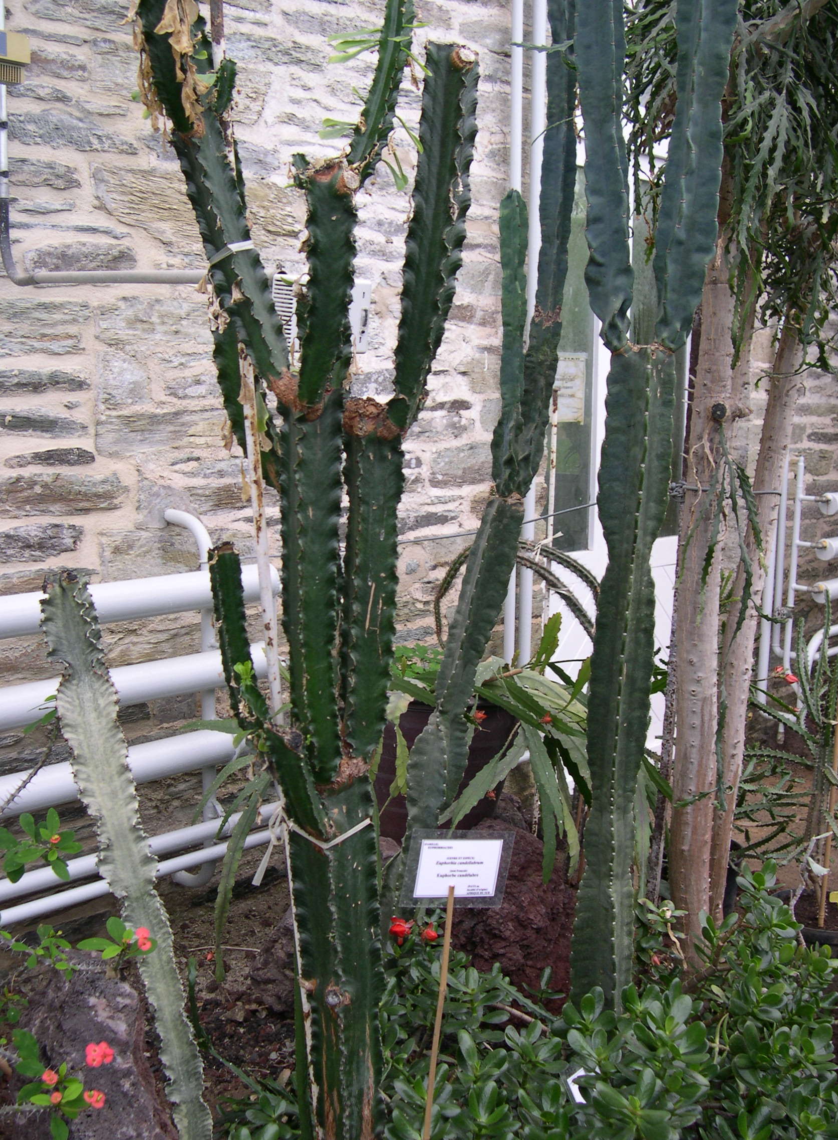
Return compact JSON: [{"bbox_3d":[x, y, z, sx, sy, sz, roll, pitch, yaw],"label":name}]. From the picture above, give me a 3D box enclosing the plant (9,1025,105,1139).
[{"bbox_3d":[-0.438,0.625,1.520,0.105,0.115,0.090,1,8,0],"label":"plant"}]

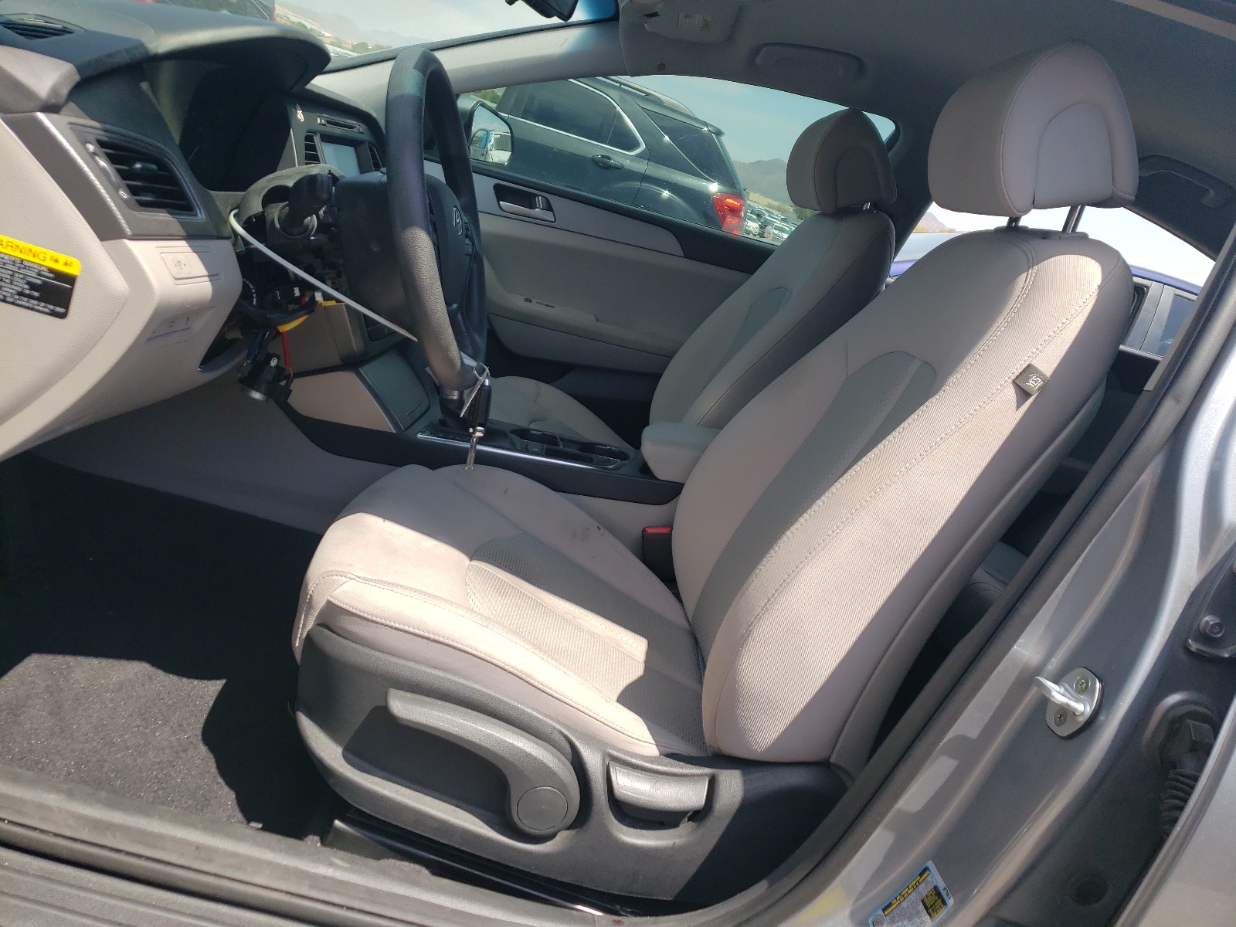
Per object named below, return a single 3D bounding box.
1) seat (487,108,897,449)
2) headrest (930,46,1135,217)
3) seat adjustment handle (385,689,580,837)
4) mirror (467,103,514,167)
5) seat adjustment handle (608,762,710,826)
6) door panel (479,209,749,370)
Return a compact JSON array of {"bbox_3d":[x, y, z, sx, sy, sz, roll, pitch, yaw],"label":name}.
[{"bbox_3d":[0.057,-0.266,1.873,0.770,0.970,0.520,13,16,-4],"label":"seat"},{"bbox_3d":[0.468,-0.372,1.066,0.140,0.180,0.255,-2,17,1],"label":"headrest"},{"bbox_3d":[-0.147,0.321,0.986,0.225,0.125,0.040,13,16,-4],"label":"seat adjustment handle"},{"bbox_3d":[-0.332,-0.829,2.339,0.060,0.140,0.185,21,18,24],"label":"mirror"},{"bbox_3d":[0.040,0.354,1.001,0.110,0.055,0.035,13,16,-4],"label":"seat adjustment handle"},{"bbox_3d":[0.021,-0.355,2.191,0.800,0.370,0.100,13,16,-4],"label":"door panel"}]

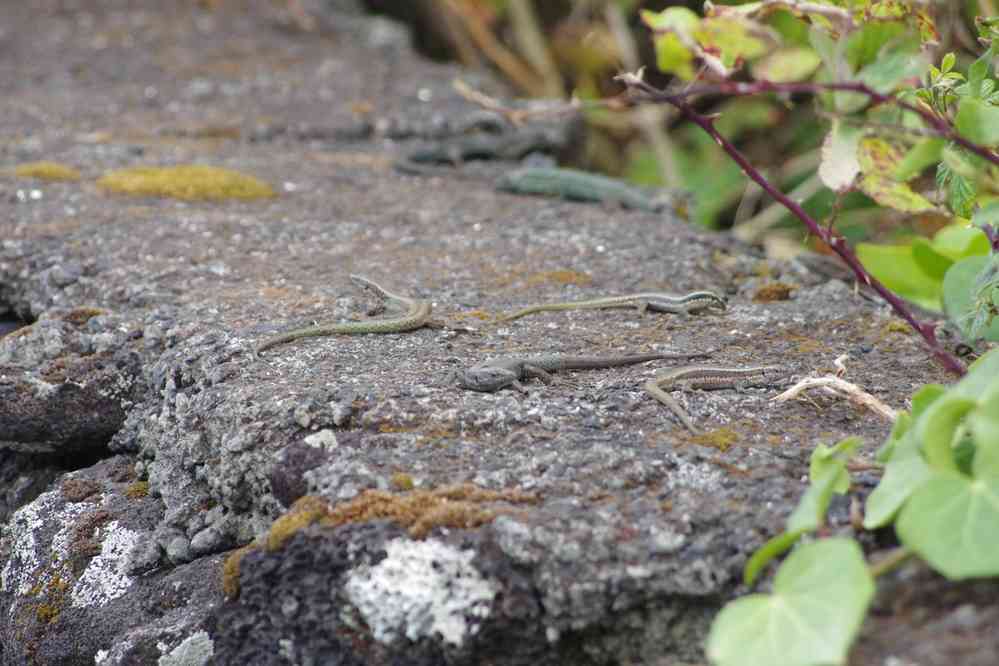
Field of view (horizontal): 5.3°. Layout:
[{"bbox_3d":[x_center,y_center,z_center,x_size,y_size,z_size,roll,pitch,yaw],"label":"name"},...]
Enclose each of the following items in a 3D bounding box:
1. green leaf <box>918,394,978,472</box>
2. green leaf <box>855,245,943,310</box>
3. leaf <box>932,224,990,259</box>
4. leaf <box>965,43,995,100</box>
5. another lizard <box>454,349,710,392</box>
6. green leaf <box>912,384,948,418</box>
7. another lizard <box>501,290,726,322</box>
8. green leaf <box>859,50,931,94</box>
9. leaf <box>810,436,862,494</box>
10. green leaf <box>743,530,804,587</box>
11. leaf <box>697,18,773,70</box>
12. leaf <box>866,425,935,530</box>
[{"bbox_3d":[0.159,0.035,3.820,0.023,0.028,0.012,6,14,24],"label":"green leaf"},{"bbox_3d":[0.154,-0.021,4.120,0.036,0.027,0.012,3,13,15],"label":"green leaf"},{"bbox_3d":[0.235,-0.046,5.500,0.030,0.016,0.018,0,13,0],"label":"leaf"},{"bbox_3d":[0.180,-0.098,4.050,0.010,0.020,0.007,0,13,0],"label":"leaf"},{"bbox_3d":[0.041,0.018,5.200,0.130,0.015,0.032,-7,15,-27],"label":"another lizard"},{"bbox_3d":[0.199,0.032,5.000,0.018,0.015,0.013,0,13,0],"label":"green leaf"},{"bbox_3d":[0.056,-0.013,5.320,0.111,0.013,0.025,-1,13,-4],"label":"another lizard"},{"bbox_3d":[0.155,-0.102,4.250,0.027,0.017,0.010,0,13,0],"label":"green leaf"},{"bbox_3d":[0.153,0.060,4.900,0.024,0.025,0.015,0,13,0],"label":"leaf"},{"bbox_3d":[0.098,0.080,3.850,0.024,0.020,0.012,6,14,24],"label":"green leaf"},{"bbox_3d":[0.120,-0.148,5.550,0.039,0.025,0.020,0,13,0],"label":"leaf"},{"bbox_3d":[0.142,0.051,3.830,0.031,0.036,0.010,9,16,34],"label":"leaf"}]

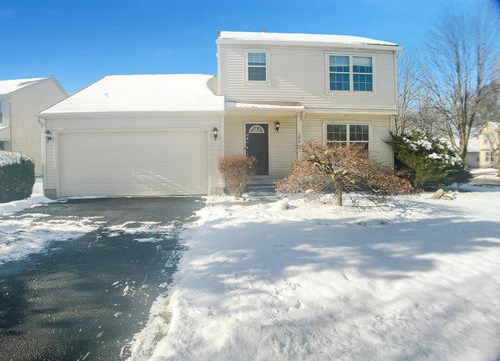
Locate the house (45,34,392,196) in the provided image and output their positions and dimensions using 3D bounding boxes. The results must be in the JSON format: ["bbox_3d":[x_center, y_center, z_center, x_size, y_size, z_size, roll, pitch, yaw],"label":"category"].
[{"bbox_3d":[-0.850,-3.400,18.200,12.600,7.500,10.300,-1,2,-5],"label":"house"}]

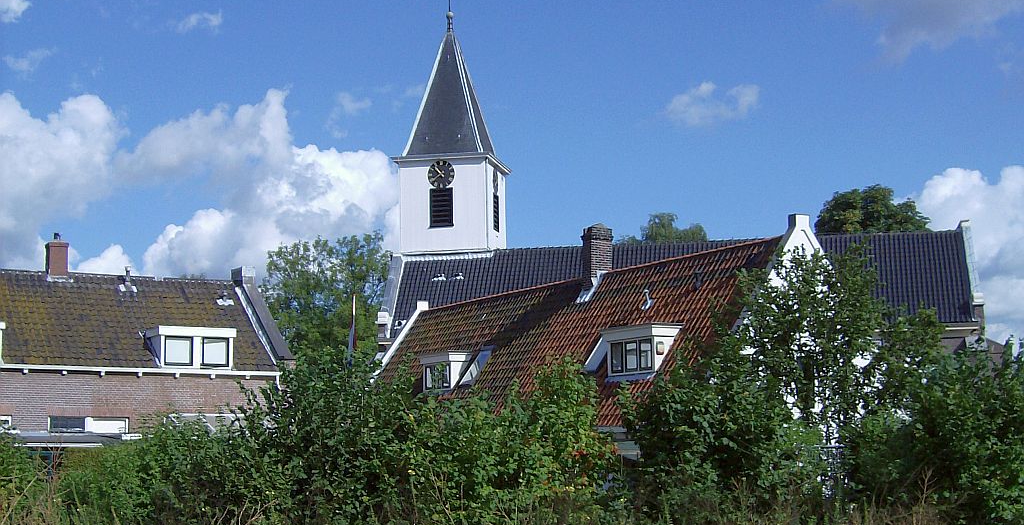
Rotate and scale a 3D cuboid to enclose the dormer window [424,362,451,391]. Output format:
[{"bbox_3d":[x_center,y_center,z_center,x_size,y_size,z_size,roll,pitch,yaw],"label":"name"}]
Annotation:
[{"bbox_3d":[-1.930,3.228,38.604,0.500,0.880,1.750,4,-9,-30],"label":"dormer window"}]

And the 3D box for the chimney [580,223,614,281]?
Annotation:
[{"bbox_3d":[2.251,-0.178,35.586,0.770,1.620,0.430,4,-9,-30],"label":"chimney"}]

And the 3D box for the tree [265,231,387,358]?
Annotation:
[{"bbox_3d":[-8.502,4.084,61.269,6.200,10.916,6.000,0,-8,-8],"label":"tree"}]

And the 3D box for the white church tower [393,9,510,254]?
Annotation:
[{"bbox_3d":[-2.625,-5.939,61.952,4.350,11.605,4.350,-2,-8,12],"label":"white church tower"}]

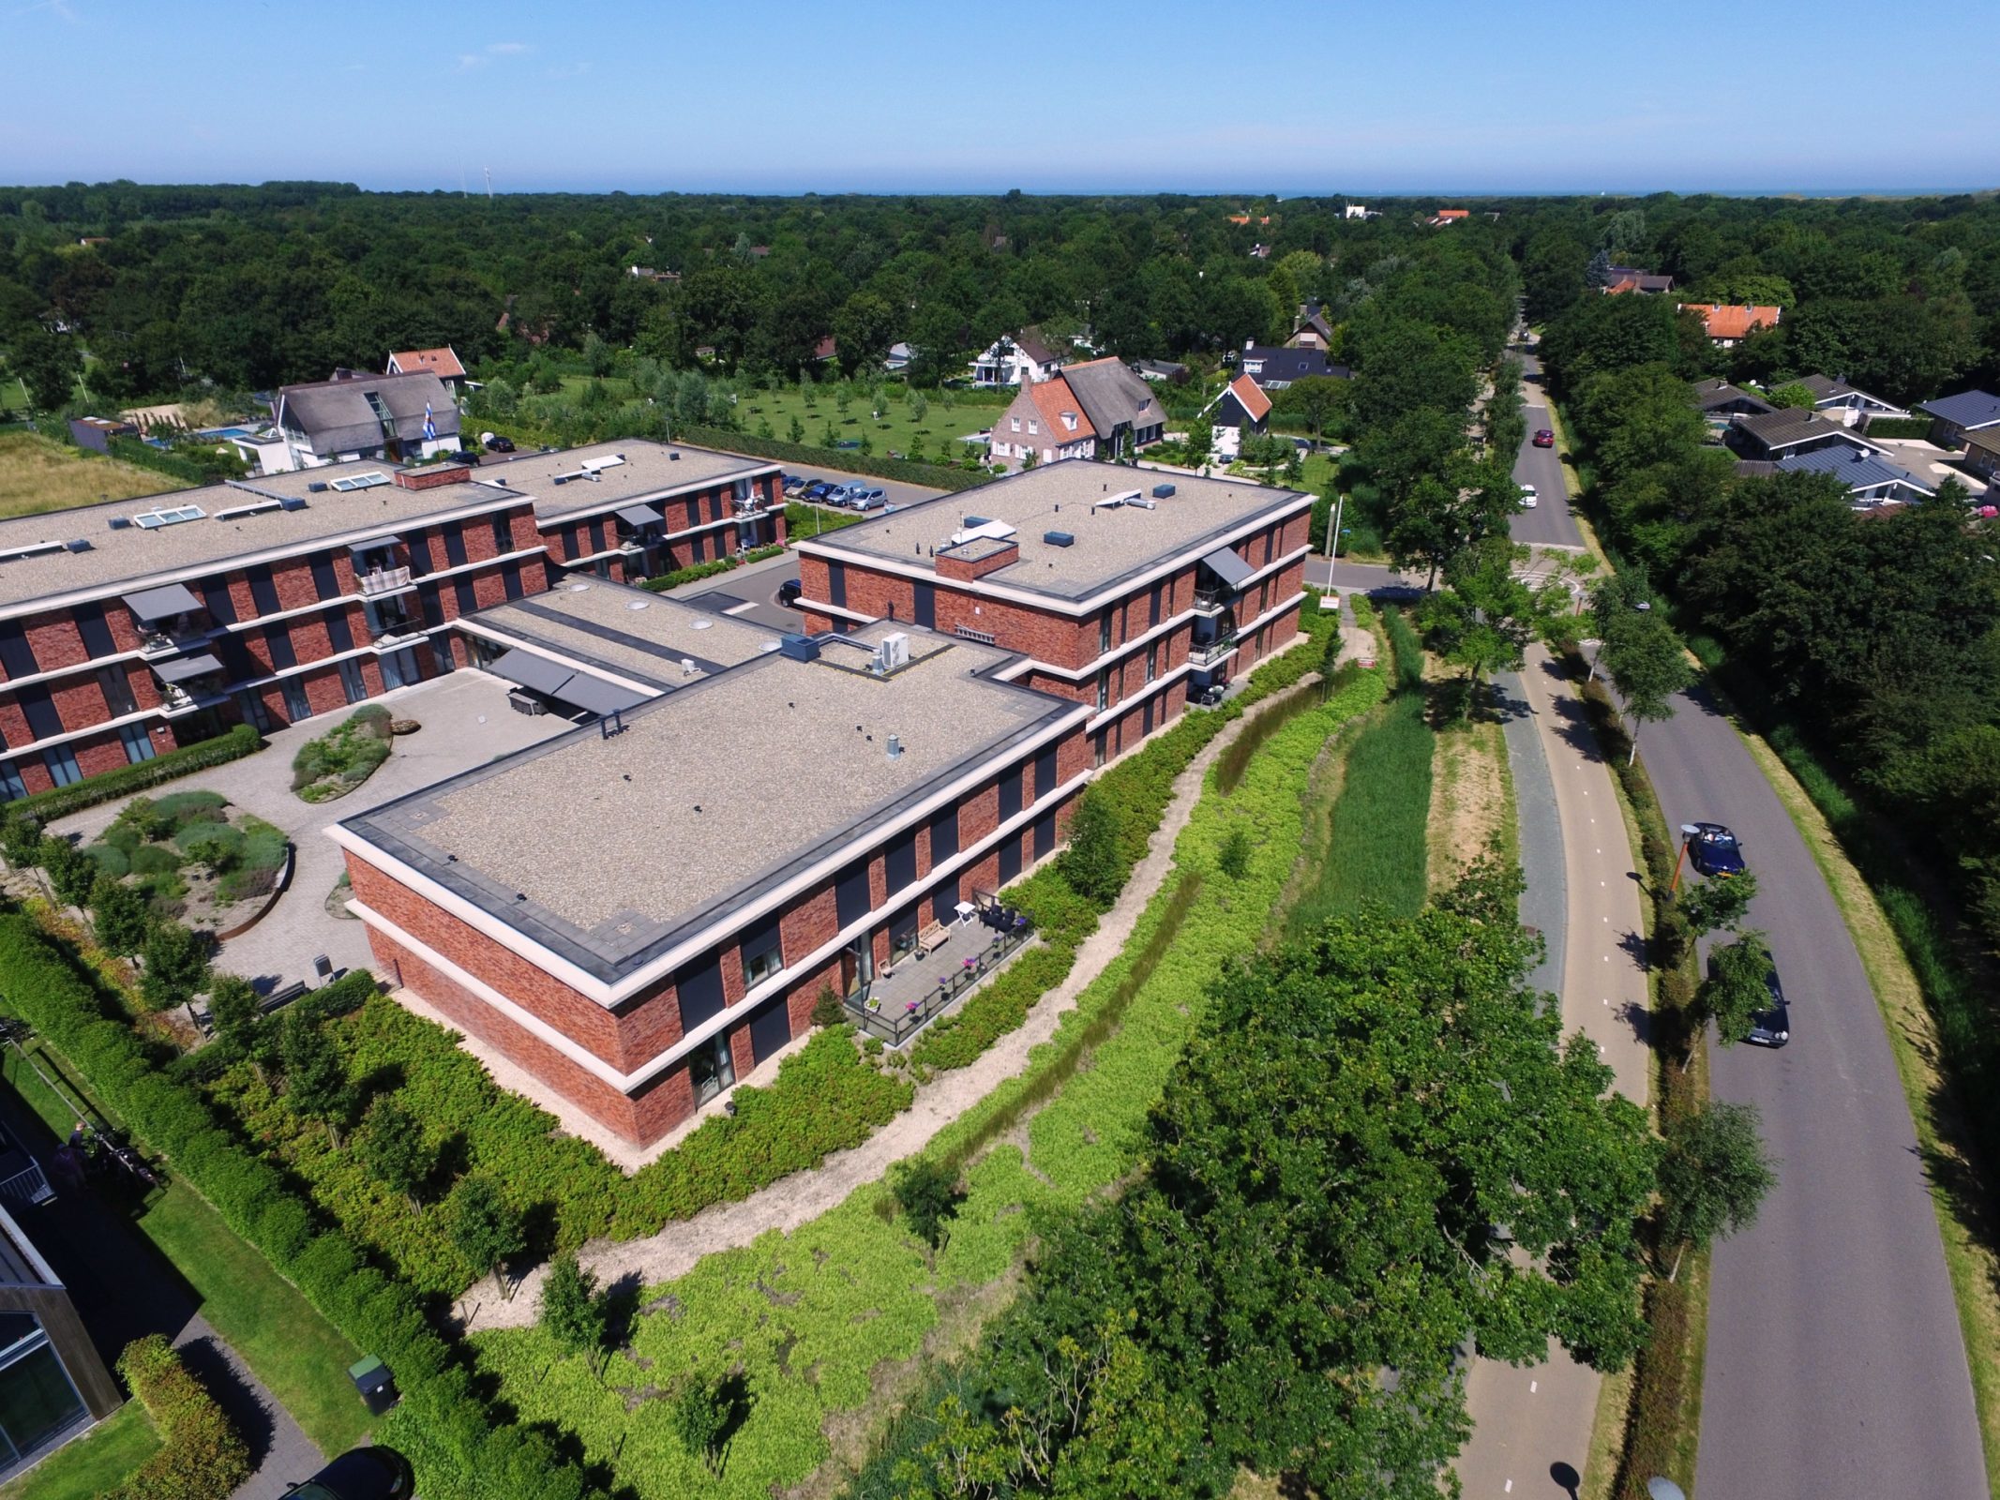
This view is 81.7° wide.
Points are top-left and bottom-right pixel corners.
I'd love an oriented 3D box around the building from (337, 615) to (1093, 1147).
[{"bbox_3d":[-8.444,2.643,46.991,15.728,6.240,28.208,18,31,32],"label":"building"}]

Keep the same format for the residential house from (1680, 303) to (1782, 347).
[{"bbox_3d":[136.200,-79.303,216.886,16.500,7.200,9.600,9,27,18],"label":"residential house"}]

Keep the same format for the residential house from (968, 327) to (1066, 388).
[{"bbox_3d":[3.015,-60.145,175.805,10.200,7.000,11.500,13,29,24],"label":"residential house"}]

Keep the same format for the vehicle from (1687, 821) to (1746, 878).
[{"bbox_3d":[30.941,3.963,50.052,1.800,1.360,4.450,9,27,18],"label":"vehicle"}]

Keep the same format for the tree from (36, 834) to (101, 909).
[{"bbox_3d":[-34.957,5.227,43.755,2.050,4.300,2.050,0,26,0],"label":"tree"}]

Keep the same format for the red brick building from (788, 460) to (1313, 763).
[{"bbox_3d":[4.387,-9.321,68.655,18.248,8.940,27.188,18,31,32],"label":"red brick building"}]

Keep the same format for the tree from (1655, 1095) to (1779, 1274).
[{"bbox_3d":[18.750,12.043,30.740,2.700,6.200,2.700,0,26,0],"label":"tree"}]

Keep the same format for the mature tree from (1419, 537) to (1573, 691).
[{"bbox_3d":[27.068,-6.419,63.759,8.180,10.590,8.180,0,26,0],"label":"mature tree"}]

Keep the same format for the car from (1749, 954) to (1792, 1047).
[{"bbox_3d":[27.470,8.865,42.709,1.780,1.420,4.600,9,28,18],"label":"car"}]

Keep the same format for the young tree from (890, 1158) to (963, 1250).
[{"bbox_3d":[-1.914,12.836,31.685,1.950,3.880,1.950,0,26,0],"label":"young tree"}]

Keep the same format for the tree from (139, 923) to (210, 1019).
[{"bbox_3d":[-26.906,7.783,38.171,2.100,4.600,2.100,0,26,0],"label":"tree"}]

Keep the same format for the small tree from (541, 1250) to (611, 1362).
[{"bbox_3d":[-10.383,14.103,28.597,1.570,4.290,1.570,0,26,0],"label":"small tree"}]

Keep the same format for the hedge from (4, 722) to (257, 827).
[{"bbox_3d":[-43.638,1.273,58.640,1.250,1.100,11.000,17,31,31],"label":"hedge"}]

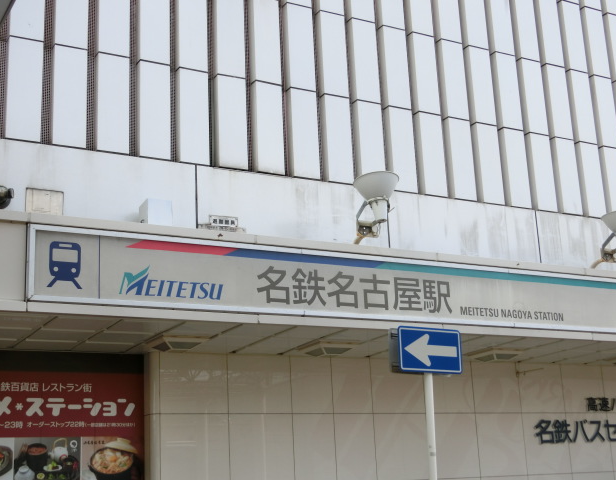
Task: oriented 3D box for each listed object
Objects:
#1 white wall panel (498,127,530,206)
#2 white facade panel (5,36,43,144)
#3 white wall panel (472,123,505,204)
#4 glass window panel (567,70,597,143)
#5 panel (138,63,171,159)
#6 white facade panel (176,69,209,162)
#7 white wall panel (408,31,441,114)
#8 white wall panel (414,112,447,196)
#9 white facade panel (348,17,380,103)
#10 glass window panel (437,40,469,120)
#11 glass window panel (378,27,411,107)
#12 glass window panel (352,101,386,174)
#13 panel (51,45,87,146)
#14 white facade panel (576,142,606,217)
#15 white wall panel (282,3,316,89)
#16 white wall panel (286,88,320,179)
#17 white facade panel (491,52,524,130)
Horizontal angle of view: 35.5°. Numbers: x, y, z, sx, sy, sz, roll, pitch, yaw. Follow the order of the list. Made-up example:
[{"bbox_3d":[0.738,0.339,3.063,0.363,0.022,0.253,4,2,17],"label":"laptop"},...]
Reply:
[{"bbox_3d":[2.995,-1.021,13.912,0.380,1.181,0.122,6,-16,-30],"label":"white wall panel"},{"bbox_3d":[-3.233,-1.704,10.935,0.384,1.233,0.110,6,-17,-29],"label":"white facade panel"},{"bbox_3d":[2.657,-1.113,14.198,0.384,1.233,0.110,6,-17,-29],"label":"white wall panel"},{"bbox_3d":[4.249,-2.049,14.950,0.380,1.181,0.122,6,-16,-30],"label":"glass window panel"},{"bbox_3d":[-1.949,-1.625,12.139,0.401,1.276,0.119,6,-17,-29],"label":"panel"},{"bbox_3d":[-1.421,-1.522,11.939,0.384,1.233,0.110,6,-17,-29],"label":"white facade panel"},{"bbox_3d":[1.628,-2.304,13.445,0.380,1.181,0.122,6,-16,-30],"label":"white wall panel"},{"bbox_3d":[1.816,-1.248,14.223,0.401,1.276,0.119,6,-17,-29],"label":"white wall panel"},{"bbox_3d":[0.818,-2.587,14.029,0.401,1.276,0.119,6,-17,-29],"label":"white facade panel"},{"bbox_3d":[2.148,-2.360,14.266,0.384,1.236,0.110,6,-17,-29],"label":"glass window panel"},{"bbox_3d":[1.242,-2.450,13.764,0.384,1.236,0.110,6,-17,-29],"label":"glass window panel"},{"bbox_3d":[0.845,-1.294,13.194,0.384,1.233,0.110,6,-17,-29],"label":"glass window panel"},{"bbox_3d":[-2.890,-1.720,11.618,0.401,1.276,0.119,6,-17,-29],"label":"panel"},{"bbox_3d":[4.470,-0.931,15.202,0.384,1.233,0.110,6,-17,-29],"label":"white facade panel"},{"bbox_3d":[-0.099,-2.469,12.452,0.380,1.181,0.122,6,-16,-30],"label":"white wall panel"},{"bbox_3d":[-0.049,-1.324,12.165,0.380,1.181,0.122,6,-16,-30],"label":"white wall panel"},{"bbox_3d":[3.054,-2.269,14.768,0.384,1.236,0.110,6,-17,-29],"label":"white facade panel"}]

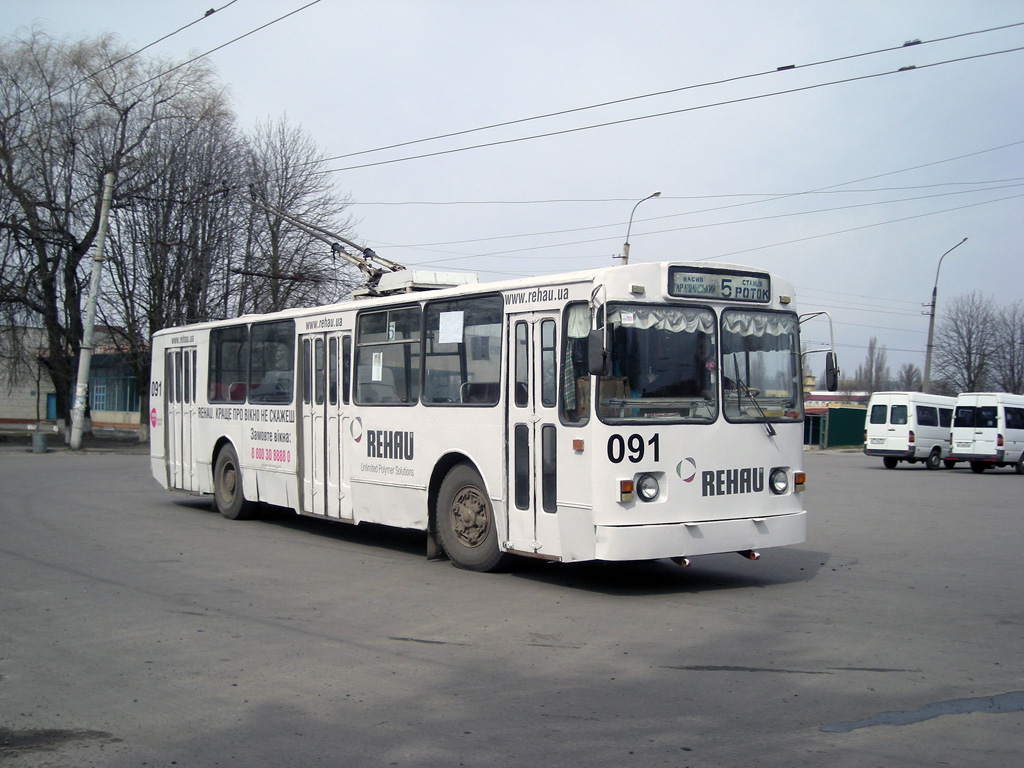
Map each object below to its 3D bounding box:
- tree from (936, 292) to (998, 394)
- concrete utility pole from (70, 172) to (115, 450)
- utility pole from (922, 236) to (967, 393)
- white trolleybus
[{"bbox_3d":[26.189,-0.778,75.000,3.900,9.200,3.900,1,-1,0],"label":"tree"},{"bbox_3d":[-13.198,-2.292,41.000,0.360,8.770,0.360,7,0,0],"label":"concrete utility pole"},{"bbox_3d":[21.931,-2.028,66.000,2.300,10.800,0.500,3,0,26],"label":"utility pole"},{"bbox_3d":[-1.417,0.301,16.325,2.520,3.100,11.750,0,-1,-34],"label":"white trolleybus"}]

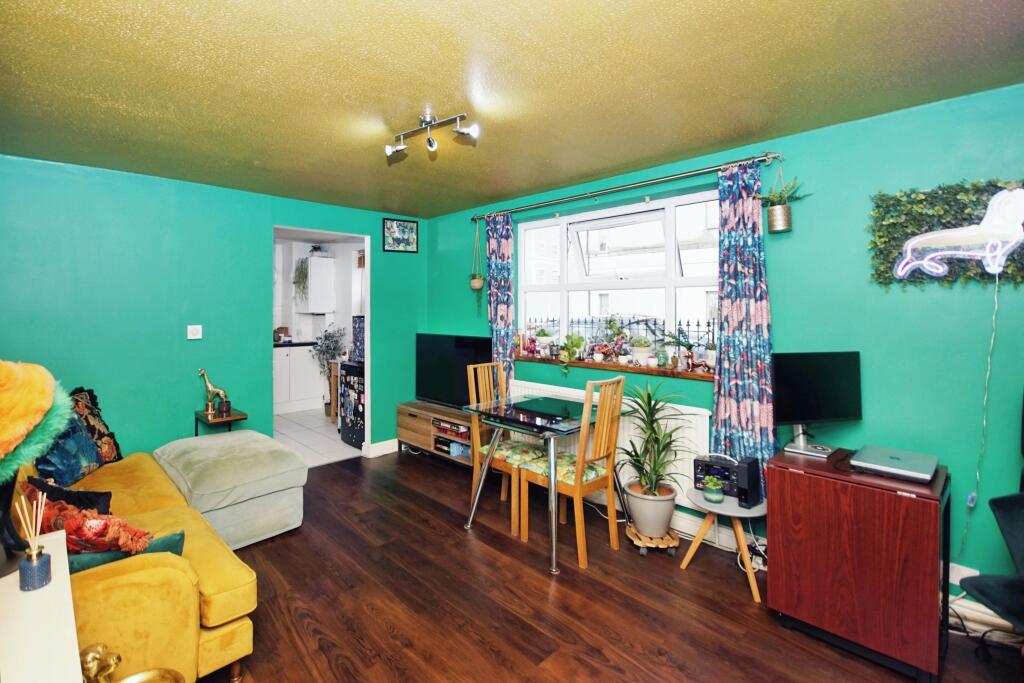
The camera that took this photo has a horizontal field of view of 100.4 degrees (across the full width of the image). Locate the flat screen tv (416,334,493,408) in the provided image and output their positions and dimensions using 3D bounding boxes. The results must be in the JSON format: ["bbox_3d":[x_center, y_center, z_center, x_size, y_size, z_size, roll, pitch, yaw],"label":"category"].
[{"bbox_3d":[-0.590,0.290,4.115,1.130,0.680,0.080,2,4,44],"label":"flat screen tv"}]

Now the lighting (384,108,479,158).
[{"bbox_3d":[-0.391,-0.981,2.002,0.500,0.160,0.130,3,6,34],"label":"lighting"}]

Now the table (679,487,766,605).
[{"bbox_3d":[1.129,1.034,2.243,0.410,0.440,0.410,4,7,43],"label":"table"}]

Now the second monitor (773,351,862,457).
[{"bbox_3d":[1.500,0.298,2.110,0.510,0.480,0.180,0,3,-9],"label":"second monitor"}]

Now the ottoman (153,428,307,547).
[{"bbox_3d":[-1.957,0.991,2.966,0.950,0.460,0.640,2,4,44],"label":"ottoman"}]

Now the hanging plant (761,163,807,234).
[{"bbox_3d":[1.371,-0.730,2.182,0.169,0.362,0.169,4,7,43],"label":"hanging plant"}]

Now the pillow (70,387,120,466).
[{"bbox_3d":[-2.660,0.551,2.650,0.150,0.440,0.430,-22,-2,12],"label":"pillow"}]

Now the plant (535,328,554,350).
[{"bbox_3d":[0.271,-0.002,3.554,0.167,0.205,0.167,0,5,0],"label":"plant"}]

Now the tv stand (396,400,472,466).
[{"bbox_3d":[-0.585,0.892,4.030,1.080,0.480,0.400,2,4,44],"label":"tv stand"}]

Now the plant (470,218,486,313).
[{"bbox_3d":[-0.295,-0.660,3.731,0.136,0.812,0.136,0,5,0],"label":"plant"}]

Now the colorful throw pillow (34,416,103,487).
[{"bbox_3d":[-2.575,0.642,2.500,0.150,0.410,0.420,-26,6,-7],"label":"colorful throw pillow"}]

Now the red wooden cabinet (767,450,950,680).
[{"bbox_3d":[1.535,0.926,1.925,0.470,0.745,0.560,-3,4,-45],"label":"red wooden cabinet"}]

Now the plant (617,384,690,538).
[{"bbox_3d":[0.870,0.715,2.600,0.440,0.900,0.440,2,4,44],"label":"plant"}]

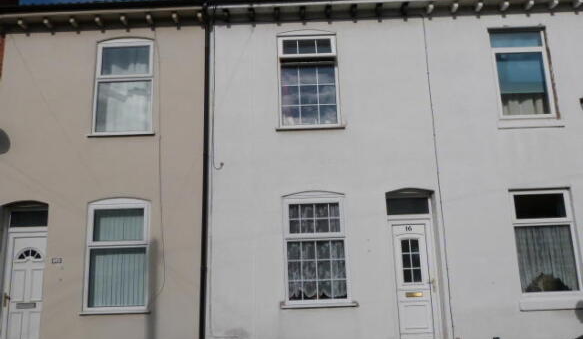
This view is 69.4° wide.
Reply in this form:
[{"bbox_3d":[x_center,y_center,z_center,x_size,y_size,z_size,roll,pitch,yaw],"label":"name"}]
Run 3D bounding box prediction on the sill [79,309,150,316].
[{"bbox_3d":[-2.766,2.264,6.672,1.126,0.050,0.130,-2,-10,0],"label":"sill"}]

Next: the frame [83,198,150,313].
[{"bbox_3d":[-2.698,1.338,6.632,1.034,1.761,0.100,-2,-10,1],"label":"frame"}]

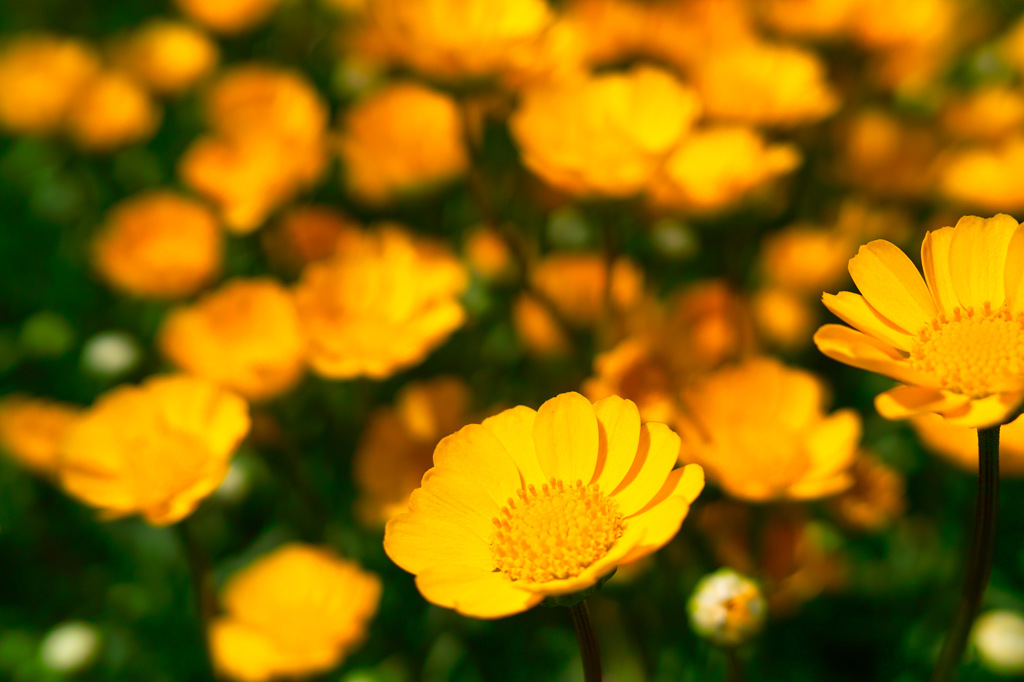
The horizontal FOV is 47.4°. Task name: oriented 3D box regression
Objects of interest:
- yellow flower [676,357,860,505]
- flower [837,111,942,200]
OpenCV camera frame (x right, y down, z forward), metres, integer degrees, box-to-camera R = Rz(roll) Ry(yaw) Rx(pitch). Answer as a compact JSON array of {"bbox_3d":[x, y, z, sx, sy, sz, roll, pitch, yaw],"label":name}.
[{"bbox_3d":[0.062,0.021,0.280,0.043,0.021,0.043,7,34,0],"label":"yellow flower"},{"bbox_3d":[0.149,-0.074,0.460,0.041,0.022,0.041,0,28,0],"label":"flower"}]

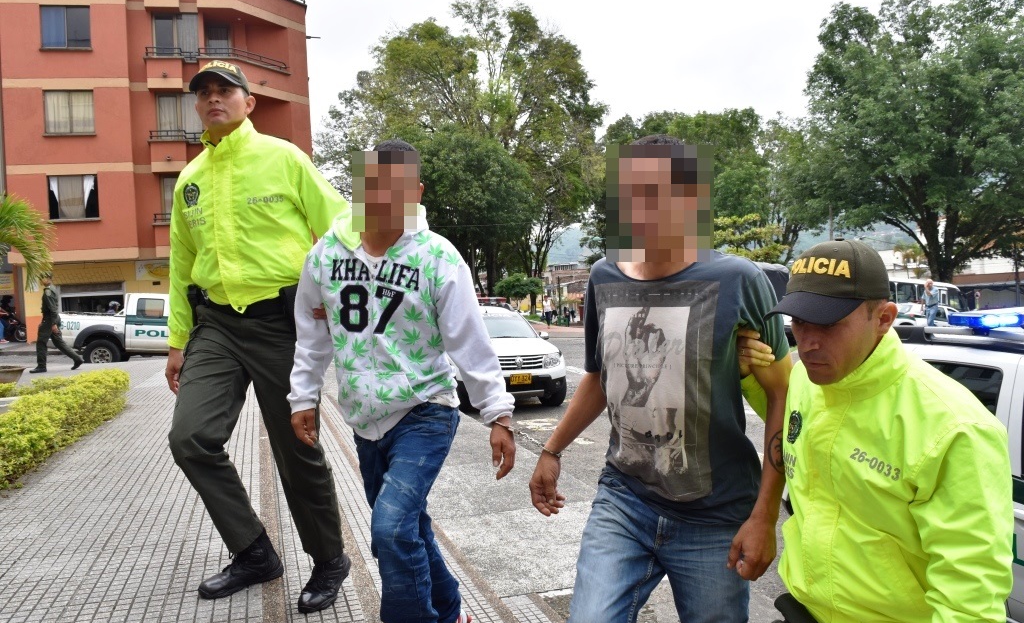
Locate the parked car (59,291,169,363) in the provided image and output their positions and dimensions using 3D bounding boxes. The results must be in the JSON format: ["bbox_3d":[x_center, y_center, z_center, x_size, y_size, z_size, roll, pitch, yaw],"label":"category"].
[{"bbox_3d":[-7.600,0.500,17.500,5.050,1.750,1.830,-1,0,-10],"label":"parked car"}]

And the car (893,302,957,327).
[{"bbox_3d":[16.300,0.460,29.500,4.200,1.480,1.720,-3,0,-15],"label":"car"}]

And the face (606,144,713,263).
[{"bbox_3d":[0.329,-0.246,1.700,0.180,0.250,0.210,-3,0,36],"label":"face"}]

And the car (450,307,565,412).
[{"bbox_3d":[-0.420,0.700,13.800,1.880,1.820,4.320,-3,0,-15],"label":"car"}]

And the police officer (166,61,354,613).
[{"bbox_3d":[-0.812,0.081,2.500,0.580,1.750,0.460,-3,0,16],"label":"police officer"}]

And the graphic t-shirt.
[{"bbox_3d":[0.395,0.173,1.770,0.430,0.600,0.270,-3,0,31],"label":"graphic t-shirt"}]

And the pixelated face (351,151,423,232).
[{"bbox_3d":[-0.338,-0.336,2.100,0.170,0.235,0.200,-3,0,18],"label":"pixelated face"}]

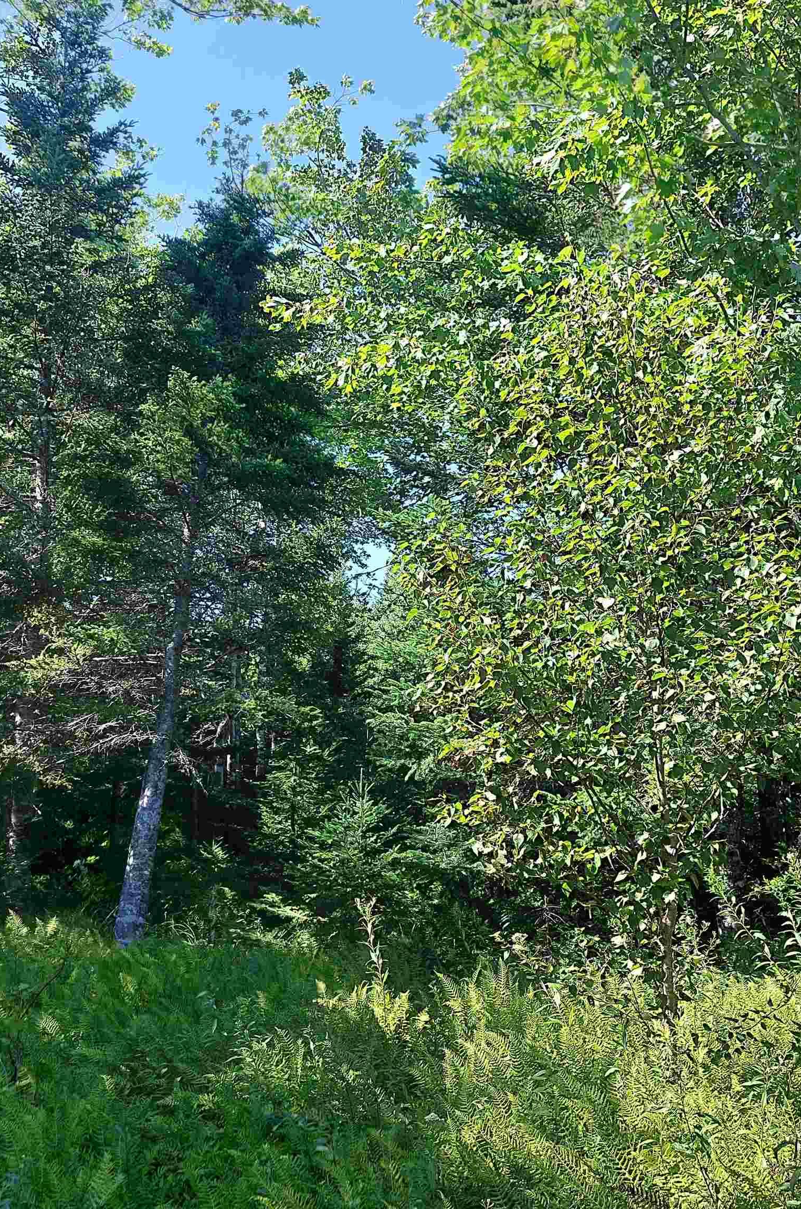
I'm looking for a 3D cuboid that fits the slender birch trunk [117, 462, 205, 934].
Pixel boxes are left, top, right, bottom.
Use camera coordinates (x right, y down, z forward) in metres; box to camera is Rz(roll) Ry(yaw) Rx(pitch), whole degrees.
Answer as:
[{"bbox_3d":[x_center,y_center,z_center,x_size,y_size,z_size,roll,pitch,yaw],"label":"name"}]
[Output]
[{"bbox_3d":[-1.844,0.727,8.705,0.290,3.917,0.250,6,-9,1],"label":"slender birch trunk"}]

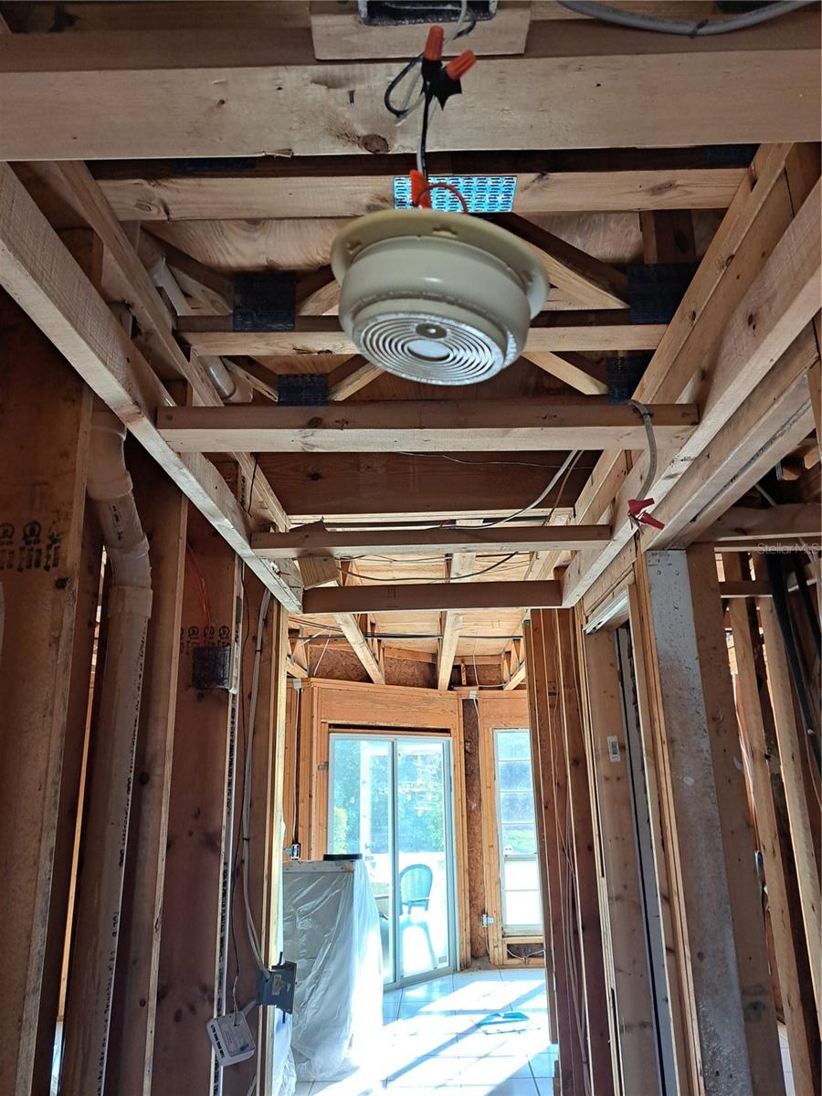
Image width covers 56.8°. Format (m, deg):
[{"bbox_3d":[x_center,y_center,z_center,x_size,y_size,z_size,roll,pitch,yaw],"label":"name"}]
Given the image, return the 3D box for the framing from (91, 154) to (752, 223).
[{"bbox_3d":[0.017,-0.529,1.111,0.945,0.038,0.089,-1,-17,1],"label":"framing"}]

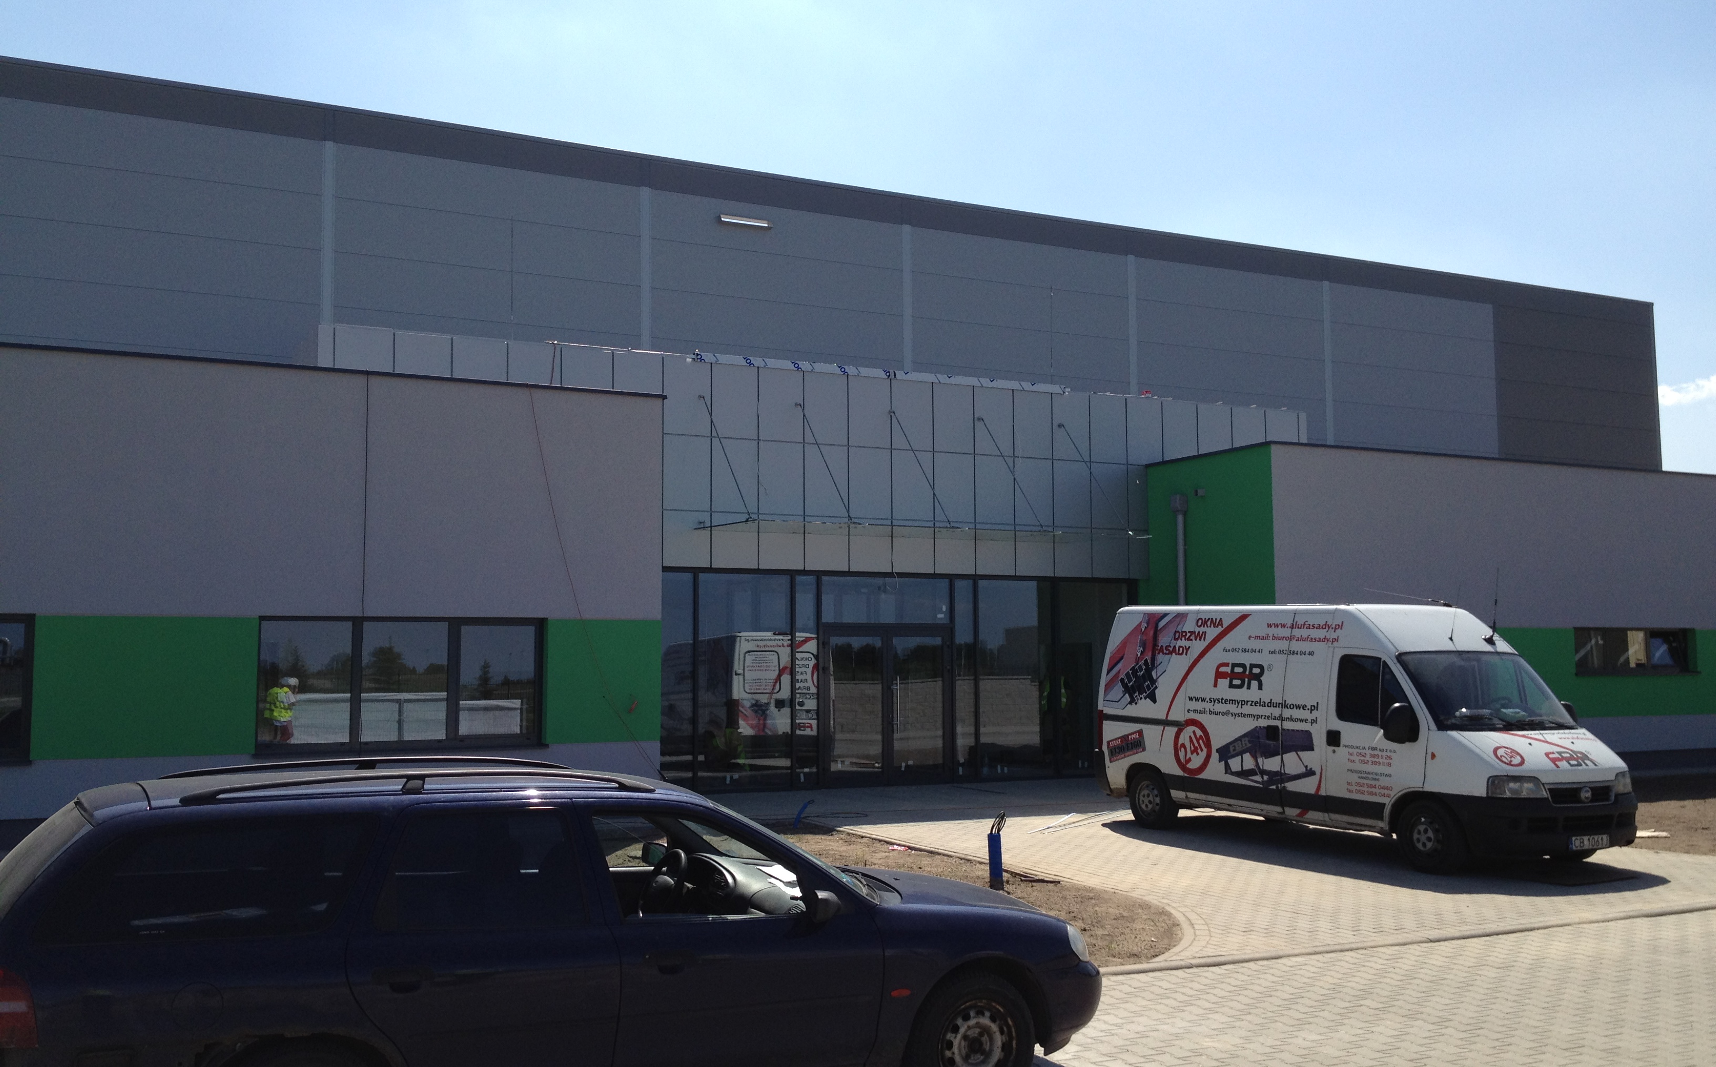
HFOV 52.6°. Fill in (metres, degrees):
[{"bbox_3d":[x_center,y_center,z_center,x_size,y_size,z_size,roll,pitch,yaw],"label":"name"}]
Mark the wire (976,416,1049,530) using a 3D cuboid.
[{"bbox_3d":[2.179,-0.858,24.508,0.030,2.309,0.030,2,-46,-30],"label":"wire"}]

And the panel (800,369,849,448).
[{"bbox_3d":[-0.436,-1.680,23.437,0.675,0.976,0.050,2,-5,-30],"label":"panel"}]

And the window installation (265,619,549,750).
[{"bbox_3d":[-4.688,1.538,17.878,2.946,1.315,0.120,2,-5,-30],"label":"window installation"}]

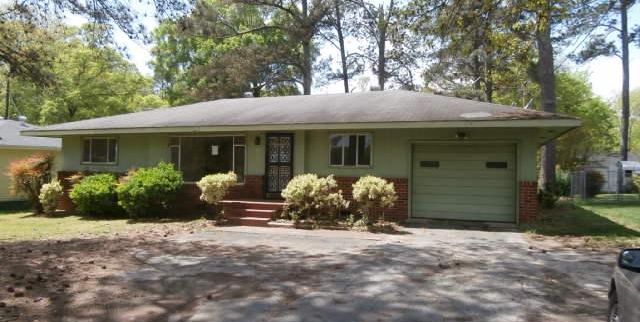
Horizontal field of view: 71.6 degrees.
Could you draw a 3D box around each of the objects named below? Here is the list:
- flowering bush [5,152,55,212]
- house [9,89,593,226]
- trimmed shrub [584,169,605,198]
[{"bbox_3d":[-11.065,0.800,16.900,1.700,2.280,1.650,0,-1,20],"label":"flowering bush"},{"bbox_3d":[-0.865,-0.477,18.921,19.110,4.680,10.570,0,-1,20],"label":"house"},{"bbox_3d":[12.868,1.069,20.800,0.850,1.250,0.850,0,-1,20],"label":"trimmed shrub"}]

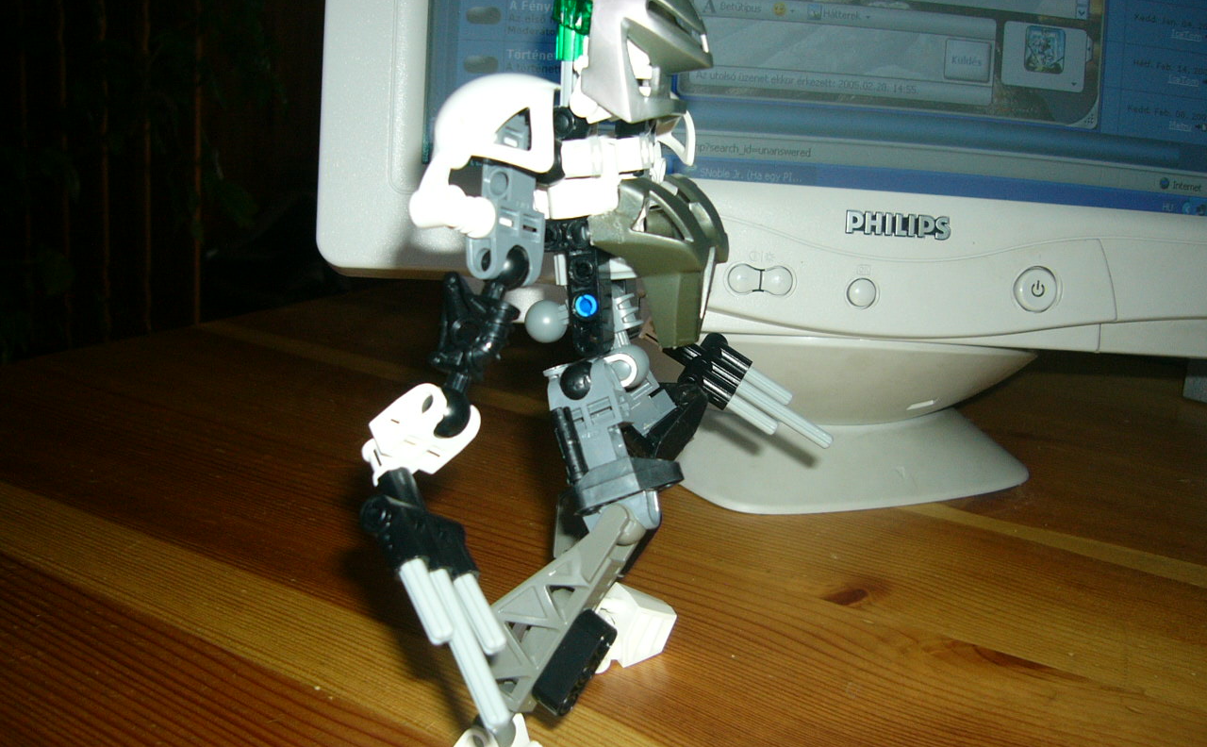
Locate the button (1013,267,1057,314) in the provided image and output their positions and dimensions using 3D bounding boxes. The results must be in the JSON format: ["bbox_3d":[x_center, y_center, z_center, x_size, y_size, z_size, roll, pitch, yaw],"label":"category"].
[{"bbox_3d":[0.151,-0.029,0.426,0.016,0.016,0.005,3,0,-8],"label":"button"}]

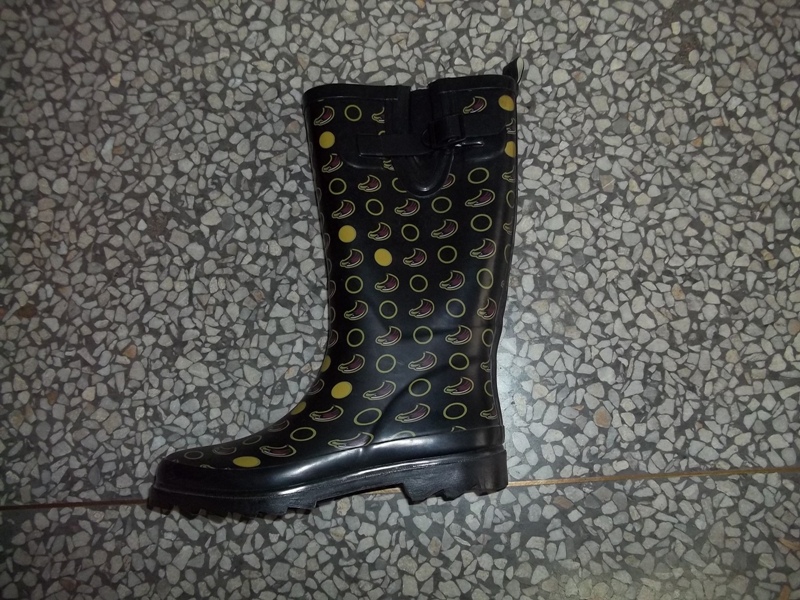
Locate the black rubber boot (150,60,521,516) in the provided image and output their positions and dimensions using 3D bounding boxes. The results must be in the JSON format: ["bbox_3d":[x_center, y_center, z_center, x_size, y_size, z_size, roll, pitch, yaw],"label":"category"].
[{"bbox_3d":[-0.050,-0.015,0.606,0.312,0.108,0.363,-2,82,3],"label":"black rubber boot"}]

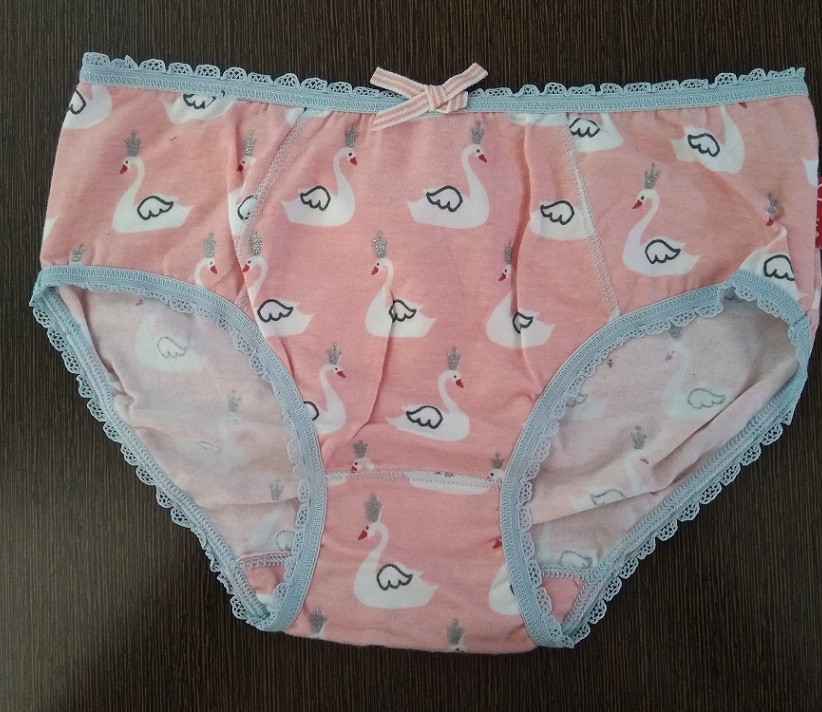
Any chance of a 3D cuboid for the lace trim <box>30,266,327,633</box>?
[{"bbox_3d":[-0.082,0.024,0.301,0.074,0.010,0.177,-36,89,-1],"label":"lace trim"}]

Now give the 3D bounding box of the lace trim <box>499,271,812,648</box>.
[{"bbox_3d":[0.090,0.032,0.301,0.087,0.010,0.174,44,89,1],"label":"lace trim"}]

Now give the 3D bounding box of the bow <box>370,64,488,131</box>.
[{"bbox_3d":[0.008,-0.105,0.302,0.048,0.009,0.027,0,88,0],"label":"bow"}]

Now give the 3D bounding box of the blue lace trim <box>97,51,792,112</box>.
[{"bbox_3d":[0.014,-0.111,0.305,0.300,0.010,0.022,1,88,0],"label":"blue lace trim"}]

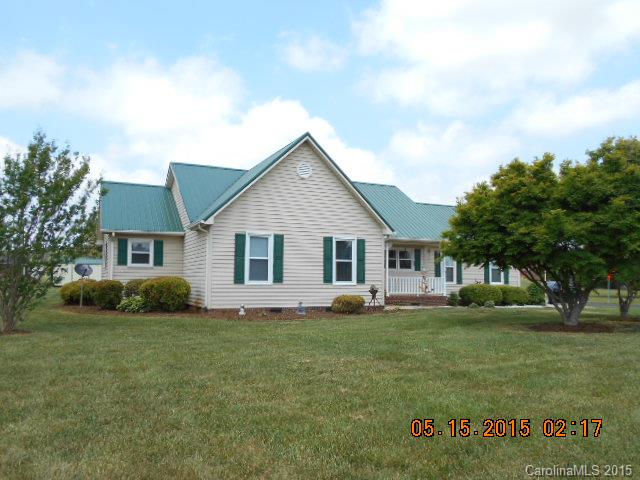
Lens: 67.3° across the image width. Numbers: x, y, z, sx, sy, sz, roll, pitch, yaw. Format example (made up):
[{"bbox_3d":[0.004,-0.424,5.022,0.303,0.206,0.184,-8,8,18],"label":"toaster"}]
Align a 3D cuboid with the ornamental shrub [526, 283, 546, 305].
[{"bbox_3d":[10.281,2.538,22.800,1.000,1.020,1.000,2,-5,-26],"label":"ornamental shrub"}]

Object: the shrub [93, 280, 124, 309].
[{"bbox_3d":[-7.119,1.837,16.200,1.020,0.930,1.000,2,-5,-26],"label":"shrub"}]

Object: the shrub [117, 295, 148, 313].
[{"bbox_3d":[-5.792,1.954,14.850,0.950,0.520,0.880,2,-5,-26],"label":"shrub"}]

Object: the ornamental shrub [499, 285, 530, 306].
[{"bbox_3d":[8.695,2.483,21.600,1.360,0.970,1.250,2,-5,-26],"label":"ornamental shrub"}]

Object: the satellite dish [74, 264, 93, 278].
[{"bbox_3d":[-8.157,1.077,16.600,0.620,0.500,0.380,3,-6,-33],"label":"satellite dish"}]

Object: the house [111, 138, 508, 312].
[{"bbox_3d":[0.405,-0.066,22.974,19.900,6.050,12.100,2,-5,-26],"label":"house"}]

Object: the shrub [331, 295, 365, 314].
[{"bbox_3d":[0.917,2.097,15.750,1.070,0.620,1.020,0,-5,0],"label":"shrub"}]

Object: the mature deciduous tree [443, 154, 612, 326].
[{"bbox_3d":[5.753,0.000,13.200,4.550,4.750,4.500,-2,-5,24],"label":"mature deciduous tree"}]

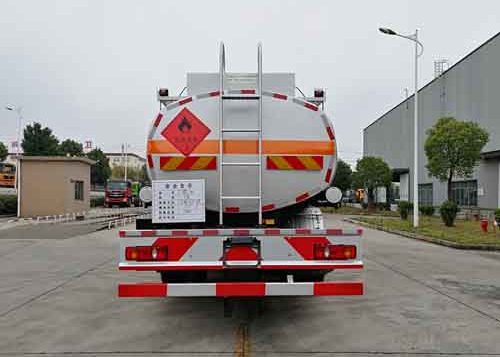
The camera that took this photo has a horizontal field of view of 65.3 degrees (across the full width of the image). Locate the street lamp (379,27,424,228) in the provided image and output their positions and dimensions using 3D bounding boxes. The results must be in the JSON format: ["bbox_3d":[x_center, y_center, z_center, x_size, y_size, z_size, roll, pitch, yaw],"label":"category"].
[{"bbox_3d":[6.364,-2.217,16.516,1.930,8.510,0.350,0,-3,0],"label":"street lamp"}]

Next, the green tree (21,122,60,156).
[{"bbox_3d":[-24.685,-1.647,46.120,4.720,10.270,4.720,0,-3,1],"label":"green tree"}]

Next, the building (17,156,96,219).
[{"bbox_3d":[-13.525,0.569,27.852,4.300,4.000,3.300,0,-3,-1],"label":"building"}]

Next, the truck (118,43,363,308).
[{"bbox_3d":[-0.169,0.255,7.696,2.400,3.020,7.800,0,-3,-1],"label":"truck"}]

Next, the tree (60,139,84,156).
[{"bbox_3d":[-21.824,-0.628,48.076,3.450,8.410,3.450,0,-3,1],"label":"tree"}]

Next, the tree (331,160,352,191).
[{"bbox_3d":[11.207,0.608,50.023,3.850,6.110,3.850,0,-3,1],"label":"tree"}]

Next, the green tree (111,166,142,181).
[{"bbox_3d":[-21.512,1.097,68.019,5.580,6.750,5.580,0,-3,1],"label":"green tree"}]

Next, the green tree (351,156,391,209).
[{"bbox_3d":[11.453,0.397,36.519,3.740,5.120,3.740,0,-3,1],"label":"green tree"}]

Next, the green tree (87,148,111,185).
[{"bbox_3d":[-17.413,-0.061,44.047,3.380,6.910,3.380,0,-3,1],"label":"green tree"}]

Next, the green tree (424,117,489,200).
[{"bbox_3d":[10.579,-0.479,20.042,3.280,5.350,3.280,0,-3,1],"label":"green tree"}]

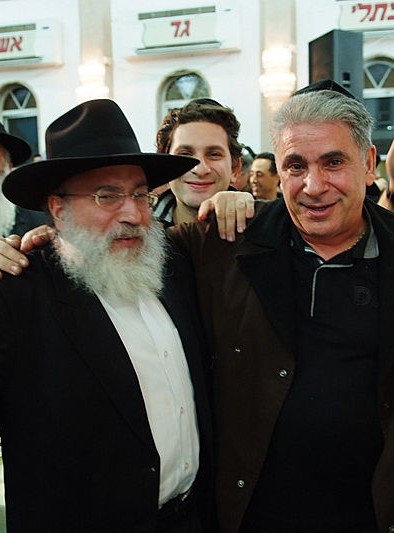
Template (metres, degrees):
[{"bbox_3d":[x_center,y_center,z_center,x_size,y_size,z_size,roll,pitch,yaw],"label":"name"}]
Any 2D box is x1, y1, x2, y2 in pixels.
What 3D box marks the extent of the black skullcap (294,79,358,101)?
[{"bbox_3d":[0.251,-0.323,1.085,0.155,0.060,0.155,-3,-9,12],"label":"black skullcap"}]

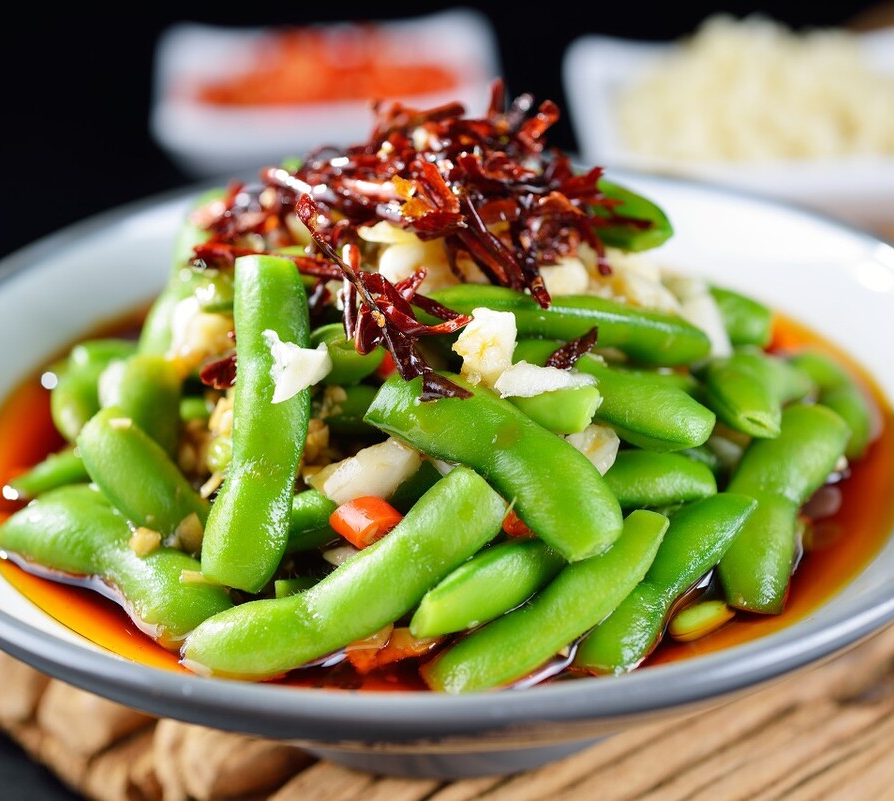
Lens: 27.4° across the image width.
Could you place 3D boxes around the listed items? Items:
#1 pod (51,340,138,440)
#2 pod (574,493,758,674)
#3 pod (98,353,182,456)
[{"bbox_3d":[-0.066,-0.005,0.370,0.013,0.010,0.039,29,42,11],"label":"pod"},{"bbox_3d":[0.038,0.029,0.306,0.013,0.010,0.046,39,58,20],"label":"pod"},{"bbox_3d":[-0.056,0.009,0.342,0.013,0.037,0.010,-2,-12,-9],"label":"pod"}]

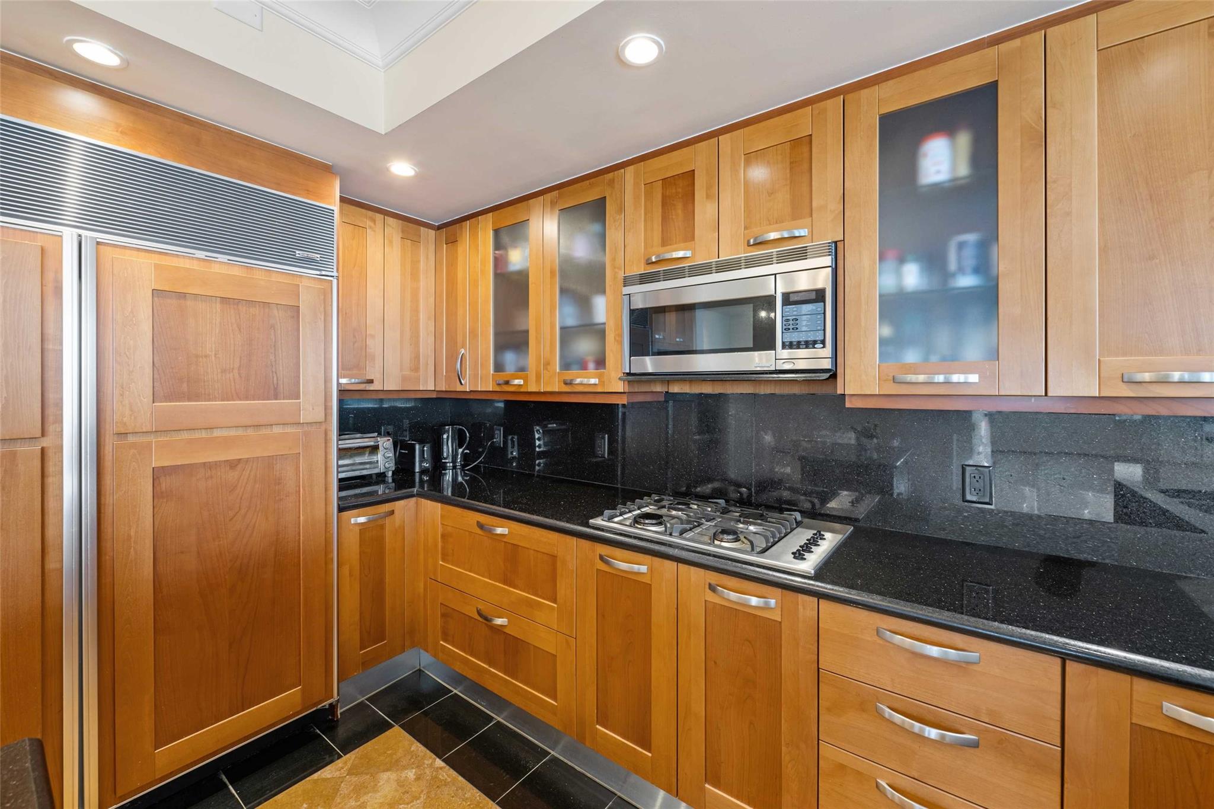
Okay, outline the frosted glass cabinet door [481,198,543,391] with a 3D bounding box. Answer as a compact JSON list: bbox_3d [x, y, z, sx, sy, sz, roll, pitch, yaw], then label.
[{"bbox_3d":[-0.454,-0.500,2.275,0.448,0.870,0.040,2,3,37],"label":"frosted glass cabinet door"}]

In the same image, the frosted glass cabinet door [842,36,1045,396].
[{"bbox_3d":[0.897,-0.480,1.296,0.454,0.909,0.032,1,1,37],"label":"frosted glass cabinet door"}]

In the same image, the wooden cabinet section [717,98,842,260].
[{"bbox_3d":[0.635,-0.711,1.643,0.393,0.422,0.300,2,3,37],"label":"wooden cabinet section"}]

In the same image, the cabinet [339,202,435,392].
[{"bbox_3d":[-1.294,-0.534,2.560,0.332,0.913,0.604,1,1,37],"label":"cabinet"}]

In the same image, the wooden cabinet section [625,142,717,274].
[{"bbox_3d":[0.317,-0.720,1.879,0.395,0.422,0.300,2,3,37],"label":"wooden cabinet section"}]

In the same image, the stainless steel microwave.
[{"bbox_3d":[0.480,-0.296,1.790,0.759,0.414,0.377,1,1,37],"label":"stainless steel microwave"}]

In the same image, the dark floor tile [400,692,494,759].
[{"bbox_3d":[-0.666,1.337,1.980,0.302,0.012,0.280,1,2,37],"label":"dark floor tile"}]

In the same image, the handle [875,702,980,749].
[{"bbox_3d":[0.703,0.712,1.042,0.188,0.021,0.030,1,2,37],"label":"handle"}]

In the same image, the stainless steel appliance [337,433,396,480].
[{"bbox_3d":[-1.368,0.286,2.493,0.272,0.229,0.387,1,1,37],"label":"stainless steel appliance"}]

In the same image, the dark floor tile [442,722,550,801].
[{"bbox_3d":[-0.415,1.350,1.801,0.311,0.010,0.278,1,1,37],"label":"dark floor tile"}]

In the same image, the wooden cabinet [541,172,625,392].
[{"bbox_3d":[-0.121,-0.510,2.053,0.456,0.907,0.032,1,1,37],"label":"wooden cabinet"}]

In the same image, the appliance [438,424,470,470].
[{"bbox_3d":[-0.938,0.259,2.890,0.190,0.255,0.142,0,1,0],"label":"appliance"}]

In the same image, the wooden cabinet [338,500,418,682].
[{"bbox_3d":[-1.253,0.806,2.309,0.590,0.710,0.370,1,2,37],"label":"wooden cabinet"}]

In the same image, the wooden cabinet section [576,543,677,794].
[{"bbox_3d":[0.206,0.835,1.770,0.403,0.733,0.520,2,3,37],"label":"wooden cabinet section"}]

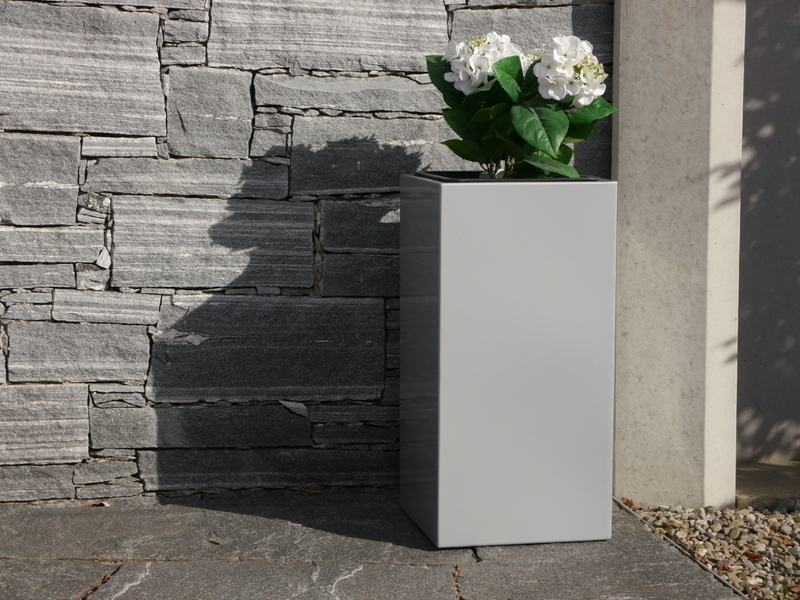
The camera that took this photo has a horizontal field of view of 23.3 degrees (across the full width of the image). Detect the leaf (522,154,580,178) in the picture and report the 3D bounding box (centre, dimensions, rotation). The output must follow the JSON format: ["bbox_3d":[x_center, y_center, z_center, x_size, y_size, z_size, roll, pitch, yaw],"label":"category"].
[{"bbox_3d":[0.339,-0.298,4.340,0.130,0.043,0.065,16,7,3],"label":"leaf"}]

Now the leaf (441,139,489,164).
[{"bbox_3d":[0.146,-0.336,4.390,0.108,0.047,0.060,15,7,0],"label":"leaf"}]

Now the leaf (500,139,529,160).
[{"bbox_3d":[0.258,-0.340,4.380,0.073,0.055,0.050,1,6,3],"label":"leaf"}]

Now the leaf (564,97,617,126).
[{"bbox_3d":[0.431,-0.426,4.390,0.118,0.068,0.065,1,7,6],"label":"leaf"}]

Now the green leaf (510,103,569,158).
[{"bbox_3d":[0.312,-0.377,4.340,0.115,0.145,0.035,-18,-32,-17],"label":"green leaf"}]

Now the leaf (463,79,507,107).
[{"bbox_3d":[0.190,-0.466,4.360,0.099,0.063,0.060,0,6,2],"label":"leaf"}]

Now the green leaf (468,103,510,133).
[{"bbox_3d":[0.201,-0.410,4.360,0.105,0.065,0.040,-27,12,-5],"label":"green leaf"}]

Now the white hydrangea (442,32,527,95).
[{"bbox_3d":[0.190,-0.538,4.420,0.185,0.140,0.170,0,7,0],"label":"white hydrangea"}]

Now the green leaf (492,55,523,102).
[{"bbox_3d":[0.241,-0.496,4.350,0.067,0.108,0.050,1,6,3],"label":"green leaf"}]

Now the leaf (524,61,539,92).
[{"bbox_3d":[0.307,-0.513,4.460,0.050,0.085,0.035,12,6,-1],"label":"leaf"}]

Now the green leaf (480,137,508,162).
[{"bbox_3d":[0.212,-0.338,4.360,0.068,0.065,0.035,1,7,9],"label":"green leaf"}]

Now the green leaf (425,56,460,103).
[{"bbox_3d":[0.099,-0.505,4.430,0.078,0.110,0.055,0,6,1],"label":"green leaf"}]

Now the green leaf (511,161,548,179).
[{"bbox_3d":[0.294,-0.292,4.380,0.090,0.050,0.050,0,7,0],"label":"green leaf"}]

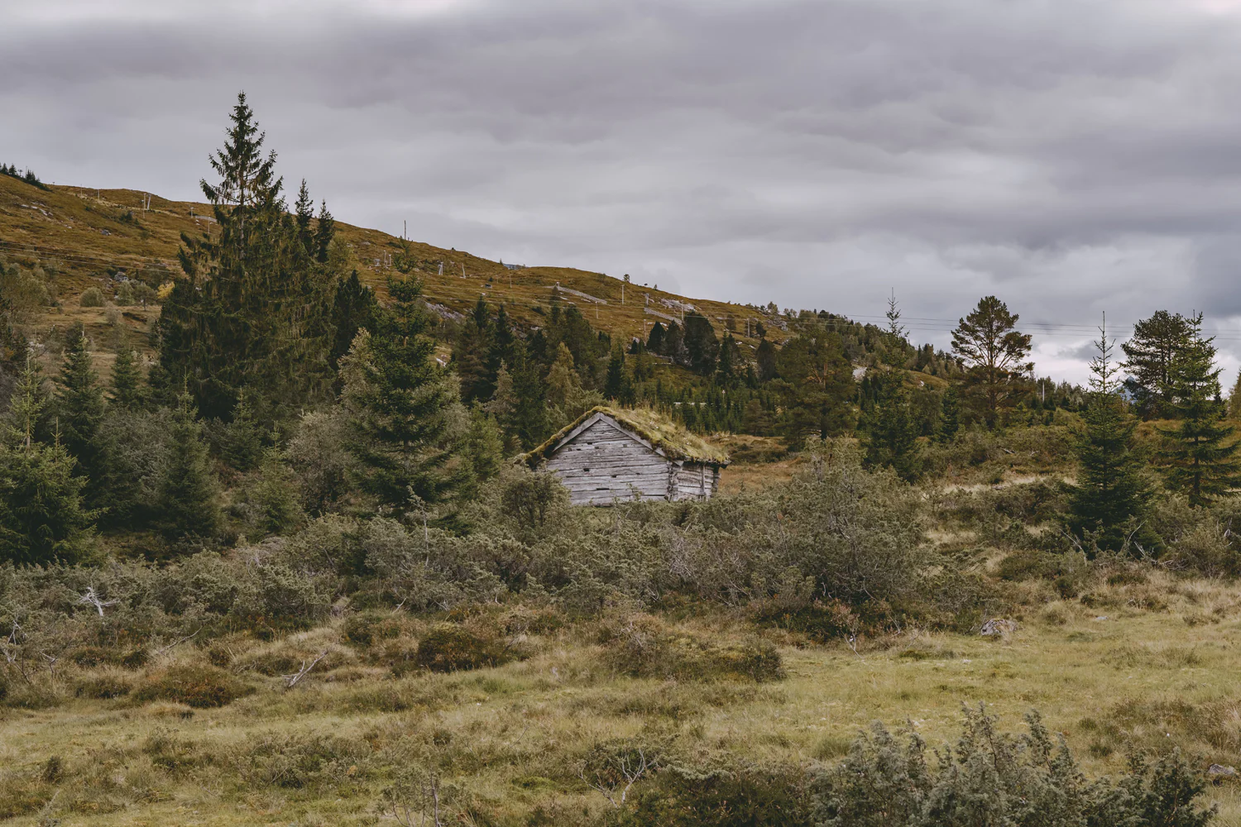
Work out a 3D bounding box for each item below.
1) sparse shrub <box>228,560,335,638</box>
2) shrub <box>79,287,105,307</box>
[{"bbox_3d":[-3.938,2.144,19.200,1.204,0.841,1.023,0,0,0],"label":"sparse shrub"},{"bbox_3d":[-57.486,-12.715,180.000,2.848,2.216,2.563,0,-2,0],"label":"shrub"}]

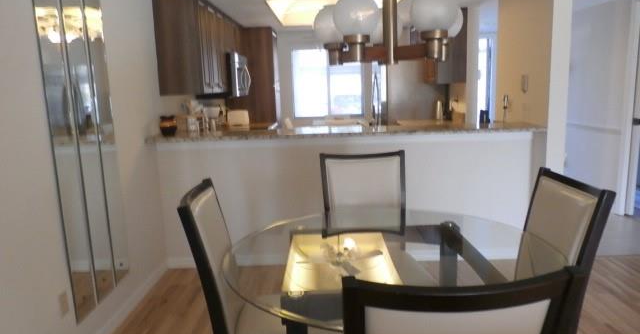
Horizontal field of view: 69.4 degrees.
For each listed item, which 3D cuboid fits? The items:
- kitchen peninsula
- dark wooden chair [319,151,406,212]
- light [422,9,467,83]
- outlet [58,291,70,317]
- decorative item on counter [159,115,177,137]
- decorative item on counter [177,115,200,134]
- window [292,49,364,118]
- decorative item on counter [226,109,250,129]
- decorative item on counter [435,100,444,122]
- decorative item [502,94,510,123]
[{"bbox_3d":[0.196,0.214,3.799,2.864,1.065,0.830,-2,10,1],"label":"kitchen peninsula"},{"bbox_3d":[0.258,0.471,2.463,0.485,1.020,0.590,-2,10,1],"label":"dark wooden chair"},{"bbox_3d":[0.463,-0.469,1.720,0.160,0.270,0.160,-2,10,1],"label":"light"},{"bbox_3d":[-1.235,0.668,2.245,0.010,0.116,0.075,-2,10,1],"label":"outlet"},{"bbox_3d":[-1.164,-0.319,3.558,0.125,0.162,0.125,-2,10,1],"label":"decorative item on counter"},{"bbox_3d":[-1.053,-0.345,3.748,0.165,0.144,0.150,-2,10,1],"label":"decorative item on counter"},{"bbox_3d":[0.120,-1.177,6.514,1.014,0.956,0.100,-2,10,1],"label":"window"},{"bbox_3d":[-0.707,-0.413,3.973,0.185,0.175,0.200,-2,10,1],"label":"decorative item on counter"},{"bbox_3d":[1.027,-0.470,3.928,0.070,0.195,0.070,-2,10,1],"label":"decorative item on counter"},{"bbox_3d":[1.524,-0.481,3.776,0.057,0.240,0.060,-2,10,1],"label":"decorative item"}]

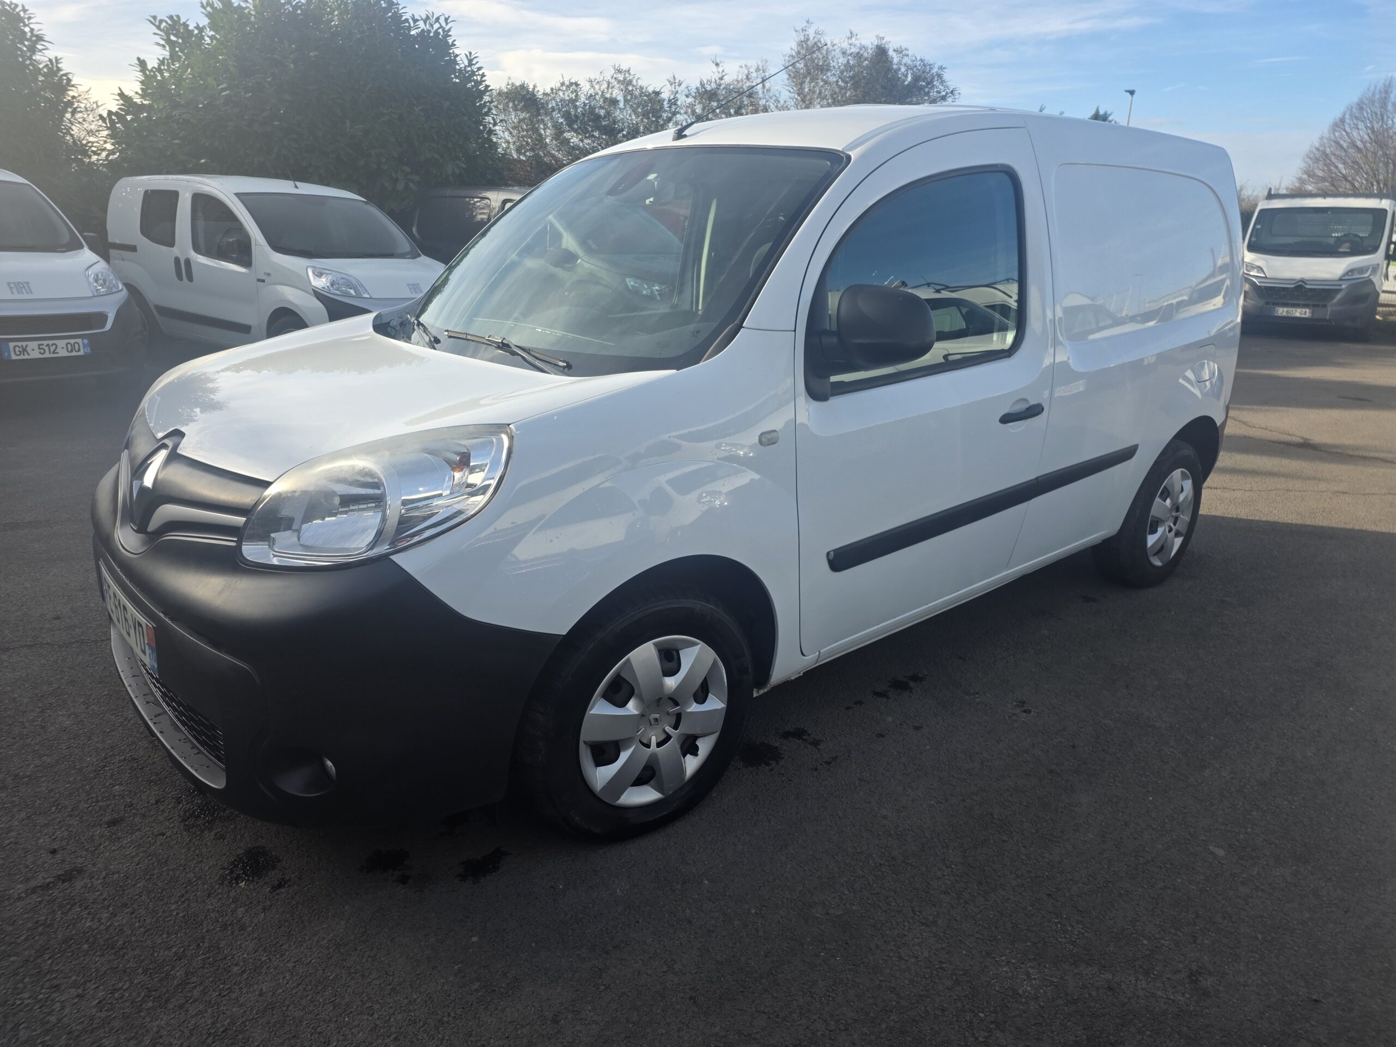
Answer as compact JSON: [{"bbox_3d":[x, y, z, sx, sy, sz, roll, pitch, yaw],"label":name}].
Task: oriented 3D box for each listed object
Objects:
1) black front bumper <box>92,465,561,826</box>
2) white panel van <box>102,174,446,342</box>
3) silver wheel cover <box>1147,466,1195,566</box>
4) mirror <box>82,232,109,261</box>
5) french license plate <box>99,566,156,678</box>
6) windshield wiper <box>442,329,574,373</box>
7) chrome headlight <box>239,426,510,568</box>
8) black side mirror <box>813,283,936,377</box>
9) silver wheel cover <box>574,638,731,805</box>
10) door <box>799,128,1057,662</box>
[{"bbox_3d":[-1.079,0.178,2.271,0.630,0.620,1.780,-13,22,-39],"label":"black front bumper"},{"bbox_3d":[-3.817,-2.327,8.864,3.930,1.720,1.720,13,20,33],"label":"white panel van"},{"bbox_3d":[1.936,-0.024,3.813,0.406,0.406,0.050,-13,22,-39],"label":"silver wheel cover"},{"bbox_3d":[-5.042,-2.313,7.761,0.140,0.240,0.220,14,21,36],"label":"mirror"},{"bbox_3d":[-1.288,0.203,2.083,0.015,0.110,0.520,-13,22,-39],"label":"french license plate"},{"bbox_3d":[-0.509,-0.447,2.401,0.090,0.070,0.600,-13,22,-39],"label":"windshield wiper"},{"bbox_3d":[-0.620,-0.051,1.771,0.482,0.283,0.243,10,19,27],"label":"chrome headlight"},{"bbox_3d":[0.399,-0.445,2.105,0.160,0.200,0.260,-13,22,-39],"label":"black side mirror"},{"bbox_3d":[-0.097,0.448,2.104,0.406,0.406,0.050,-12,22,-38],"label":"silver wheel cover"},{"bbox_3d":[0.593,-0.409,2.491,1.120,1.320,0.220,-13,22,-39],"label":"door"}]

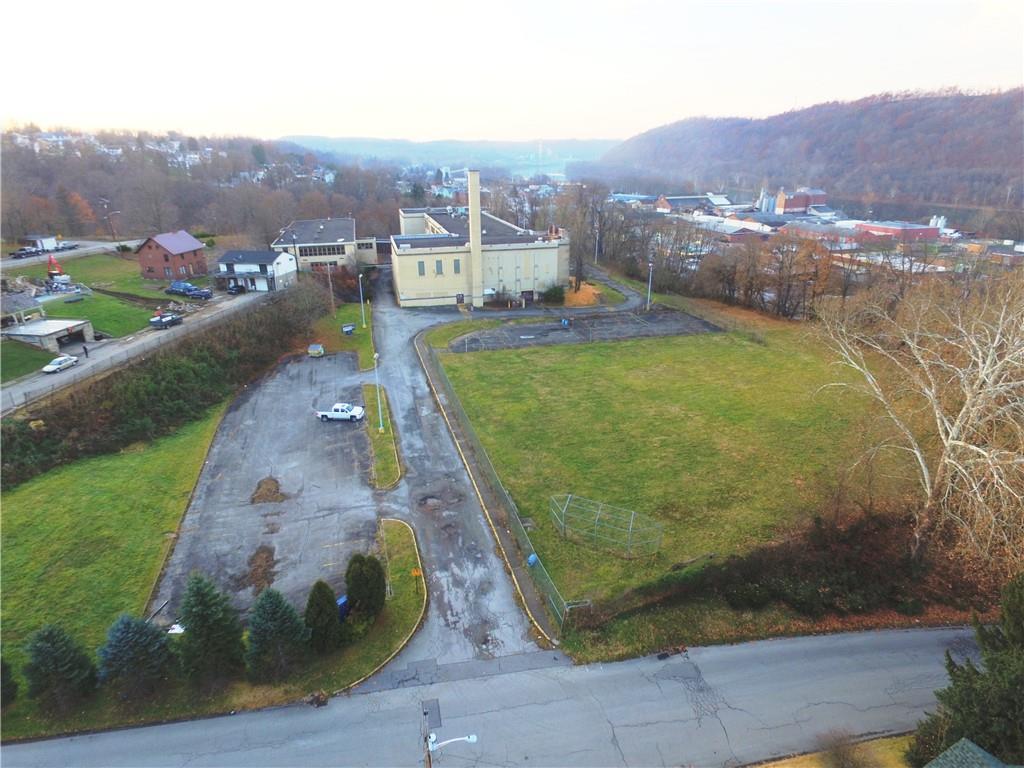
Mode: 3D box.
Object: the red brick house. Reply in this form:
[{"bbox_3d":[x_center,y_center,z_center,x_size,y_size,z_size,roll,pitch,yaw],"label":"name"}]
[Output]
[{"bbox_3d":[-71.161,-26.939,123.426,8.800,8.396,9.306,4,23,10],"label":"red brick house"}]

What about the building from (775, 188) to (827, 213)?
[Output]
[{"bbox_3d":[239.177,-153.049,493.351,48.815,19.500,14.000,-12,25,-28],"label":"building"}]

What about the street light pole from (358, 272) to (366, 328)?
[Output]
[{"bbox_3d":[-27.043,-14.927,106.906,0.550,10.125,0.550,0,22,0],"label":"street light pole"}]

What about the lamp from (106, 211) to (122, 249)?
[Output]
[{"bbox_3d":[-89.476,-34.734,133.000,2.200,8.200,0.500,0,22,0],"label":"lamp"}]

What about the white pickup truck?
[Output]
[{"bbox_3d":[-21.380,3.475,73.576,5.850,1.900,2.030,-1,22,-3],"label":"white pickup truck"}]

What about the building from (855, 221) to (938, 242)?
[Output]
[{"bbox_3d":[240.241,-96.505,371.121,31.268,7.600,32.238,-8,24,-18],"label":"building"}]

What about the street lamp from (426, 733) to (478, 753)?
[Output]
[{"bbox_3d":[-2.593,15.778,26.000,2.050,0.750,0.400,-1,22,-2],"label":"street lamp"}]

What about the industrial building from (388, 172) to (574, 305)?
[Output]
[{"bbox_3d":[-14.182,-43.183,154.105,37.600,26.500,77.000,-6,23,-14],"label":"industrial building"}]

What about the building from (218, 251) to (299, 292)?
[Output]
[{"bbox_3d":[-49.007,-22.135,113.731,11.488,6.651,9.271,3,23,8],"label":"building"}]

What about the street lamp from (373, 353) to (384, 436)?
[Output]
[{"bbox_3d":[-15.303,1.192,67.888,0.550,10.056,0.550,0,22,0],"label":"street lamp"}]

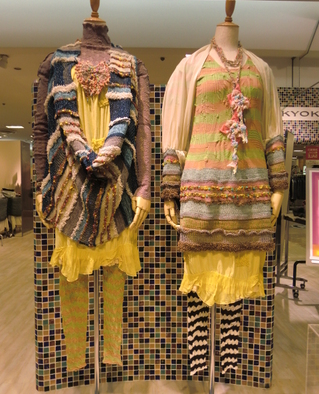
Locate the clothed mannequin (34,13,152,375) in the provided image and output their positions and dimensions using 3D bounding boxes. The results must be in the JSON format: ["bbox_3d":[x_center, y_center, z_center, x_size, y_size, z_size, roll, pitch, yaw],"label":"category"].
[{"bbox_3d":[-0.291,-0.032,1.370,0.500,1.580,0.320,0,3,-3],"label":"clothed mannequin"}]

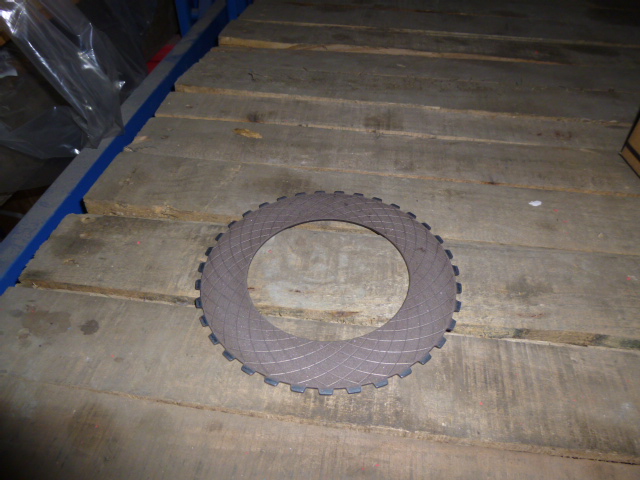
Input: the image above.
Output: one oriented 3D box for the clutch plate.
[{"bbox_3d":[0.008,0.033,0.466,0.264,0.003,0.264,-1,44,1],"label":"clutch plate"}]

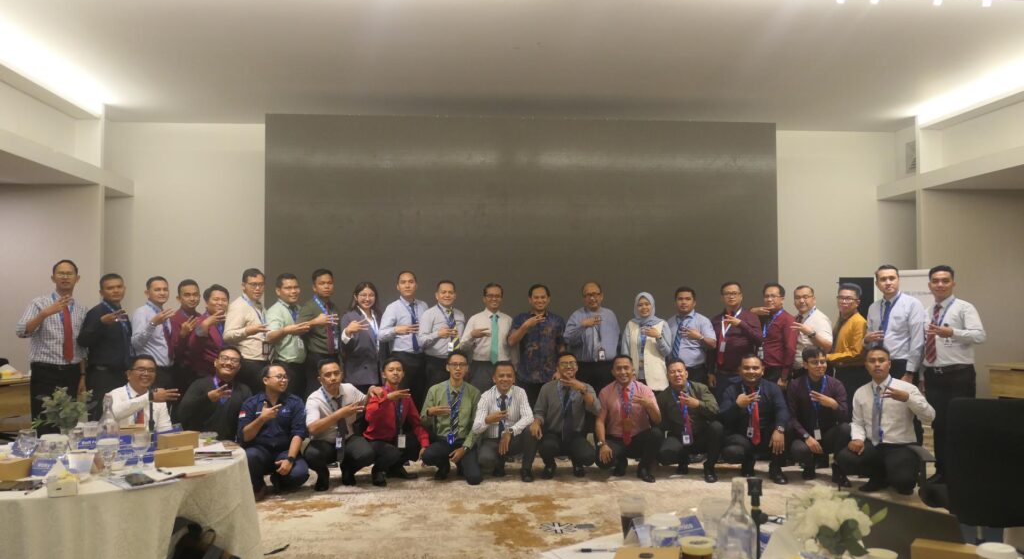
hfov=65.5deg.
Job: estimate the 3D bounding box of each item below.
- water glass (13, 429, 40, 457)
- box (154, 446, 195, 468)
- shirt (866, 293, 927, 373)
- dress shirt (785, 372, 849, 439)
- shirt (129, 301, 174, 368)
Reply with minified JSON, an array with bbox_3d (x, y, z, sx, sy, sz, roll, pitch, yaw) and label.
[{"bbox_3d":[-2.076,0.717,3.420,0.080,0.155,0.080,0,-2,0],"label":"water glass"},{"bbox_3d":[-1.545,0.816,3.645,0.162,0.069,0.105,1,-2,-25],"label":"box"},{"bbox_3d":[3.186,0.439,6.600,0.470,0.650,0.320,-2,-2,44],"label":"shirt"},{"bbox_3d":[2.561,1.085,6.700,0.520,0.570,0.350,-1,-2,20],"label":"dress shirt"},{"bbox_3d":[-2.993,0.459,6.650,0.320,0.550,0.460,-1,-2,30],"label":"shirt"}]

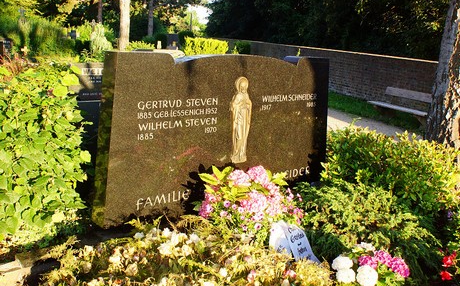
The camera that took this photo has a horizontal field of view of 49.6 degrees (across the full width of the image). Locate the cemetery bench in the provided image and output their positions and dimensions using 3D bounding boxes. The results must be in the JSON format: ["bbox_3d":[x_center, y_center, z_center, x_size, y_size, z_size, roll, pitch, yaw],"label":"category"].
[{"bbox_3d":[3.985,-0.769,11.330,0.580,0.800,1.660,-4,16,-33],"label":"cemetery bench"}]

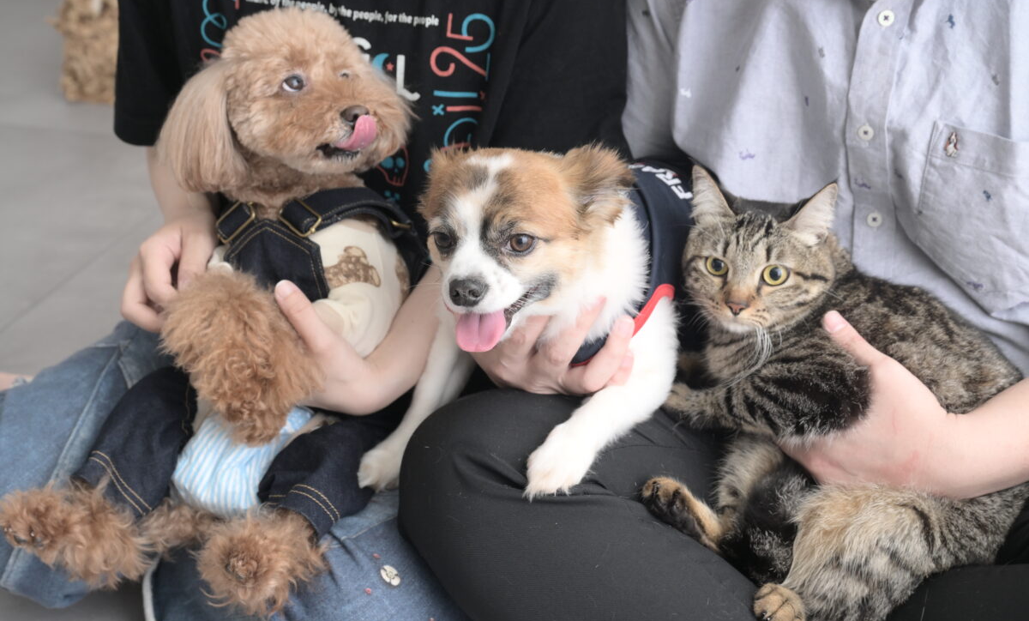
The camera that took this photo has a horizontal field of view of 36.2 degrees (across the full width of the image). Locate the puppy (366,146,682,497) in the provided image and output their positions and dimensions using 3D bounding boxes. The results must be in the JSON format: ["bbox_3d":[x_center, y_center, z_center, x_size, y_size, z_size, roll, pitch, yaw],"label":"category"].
[{"bbox_3d":[0.041,-0.019,1.109,0.184,0.224,0.337,11,24,25],"label":"puppy"}]

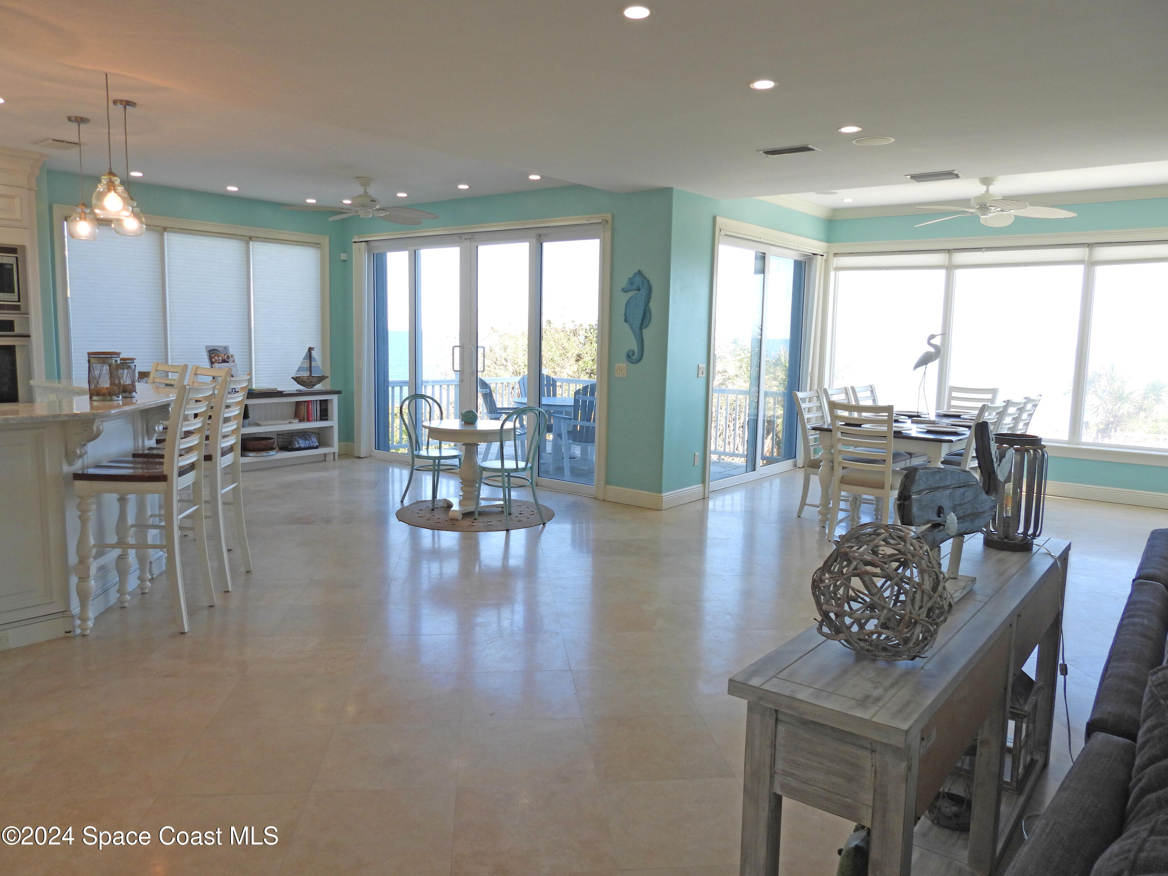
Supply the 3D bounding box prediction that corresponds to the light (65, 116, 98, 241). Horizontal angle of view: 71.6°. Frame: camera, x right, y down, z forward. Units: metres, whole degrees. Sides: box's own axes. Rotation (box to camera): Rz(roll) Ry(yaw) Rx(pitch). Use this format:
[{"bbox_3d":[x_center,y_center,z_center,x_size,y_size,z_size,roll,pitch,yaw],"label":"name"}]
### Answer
[{"bbox_3d":[-2.946,-1.518,4.756,0.178,0.681,0.178,-3,8,-30],"label":"light"}]

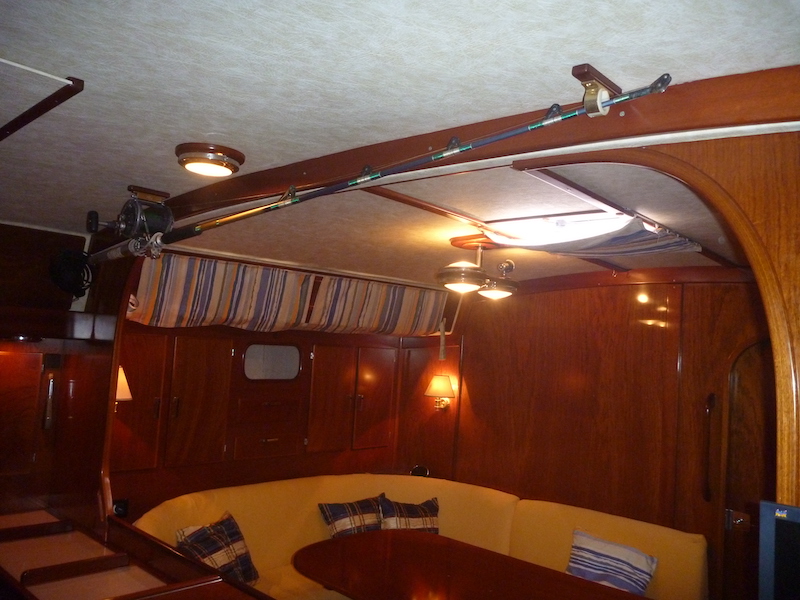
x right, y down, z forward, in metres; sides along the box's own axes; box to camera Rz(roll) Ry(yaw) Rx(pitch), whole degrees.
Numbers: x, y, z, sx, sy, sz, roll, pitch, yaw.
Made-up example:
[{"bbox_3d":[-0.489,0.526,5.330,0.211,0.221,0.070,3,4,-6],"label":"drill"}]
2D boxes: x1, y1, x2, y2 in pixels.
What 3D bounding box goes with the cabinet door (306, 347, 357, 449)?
[{"bbox_3d":[-0.300,0.445,2.921,0.025,0.464,0.265,-1,-6,42],"label":"cabinet door"}]

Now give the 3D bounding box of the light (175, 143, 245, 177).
[{"bbox_3d":[-0.446,-0.318,1.517,0.164,0.052,0.164,-1,-6,43],"label":"light"}]

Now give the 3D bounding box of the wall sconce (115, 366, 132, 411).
[{"bbox_3d":[-0.951,0.292,2.112,0.155,0.150,0.135,3,-5,-2],"label":"wall sconce"}]

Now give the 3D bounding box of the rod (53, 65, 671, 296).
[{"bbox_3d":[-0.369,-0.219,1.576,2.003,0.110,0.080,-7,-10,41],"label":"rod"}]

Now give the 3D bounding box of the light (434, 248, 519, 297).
[{"bbox_3d":[0.261,-0.093,2.182,0.266,0.175,0.175,3,-5,-2],"label":"light"}]

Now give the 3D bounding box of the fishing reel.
[{"bbox_3d":[-0.787,-0.246,1.882,0.115,0.135,0.220,-7,-10,41],"label":"fishing reel"}]

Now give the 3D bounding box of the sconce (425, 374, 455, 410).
[{"bbox_3d":[0.195,0.442,3.099,0.142,0.170,0.180,2,-5,13],"label":"sconce"}]

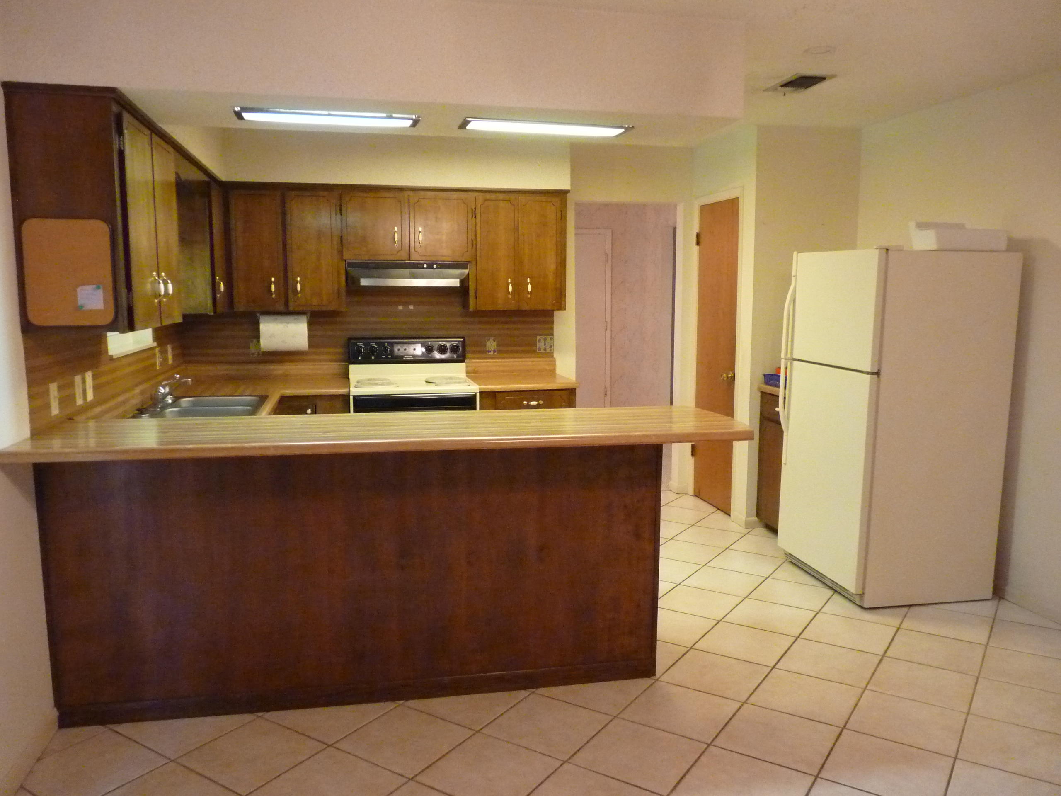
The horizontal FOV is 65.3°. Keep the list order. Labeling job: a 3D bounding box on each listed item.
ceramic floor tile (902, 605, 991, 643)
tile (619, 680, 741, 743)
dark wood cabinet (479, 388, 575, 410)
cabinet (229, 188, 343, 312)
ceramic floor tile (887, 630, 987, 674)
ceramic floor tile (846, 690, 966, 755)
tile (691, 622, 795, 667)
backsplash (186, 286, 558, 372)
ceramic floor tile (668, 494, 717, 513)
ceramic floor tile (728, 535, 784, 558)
[{"bbox_3d":[1.836,1.001,3.650,0.333,0.010,0.333,4,8,33],"label":"ceramic floor tile"},{"bbox_3d":[0.527,1.093,2.892,0.333,0.010,0.333,4,8,33],"label":"tile"},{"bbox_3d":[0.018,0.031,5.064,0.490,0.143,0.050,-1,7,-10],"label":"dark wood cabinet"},{"bbox_3d":[-1.481,-0.906,5.095,0.655,0.735,0.330,-1,7,-12],"label":"cabinet"},{"bbox_3d":[1.649,1.035,3.368,0.333,0.010,0.333,4,8,33],"label":"ceramic floor tile"},{"bbox_3d":[1.274,1.100,2.801,0.331,0.010,0.331,5,8,33],"label":"ceramic floor tile"},{"bbox_3d":[0.899,1.024,3.457,0.331,0.010,0.331,4,8,33],"label":"tile"},{"bbox_3d":[-1.020,-0.439,5.411,2.423,0.566,0.015,-1,7,-12],"label":"backsplash"},{"bbox_3d":[1.163,0.754,5.693,0.331,0.010,0.331,4,8,33],"label":"ceramic floor tile"},{"bbox_3d":[1.358,0.866,4.764,0.331,0.010,0.331,4,8,33],"label":"ceramic floor tile"}]

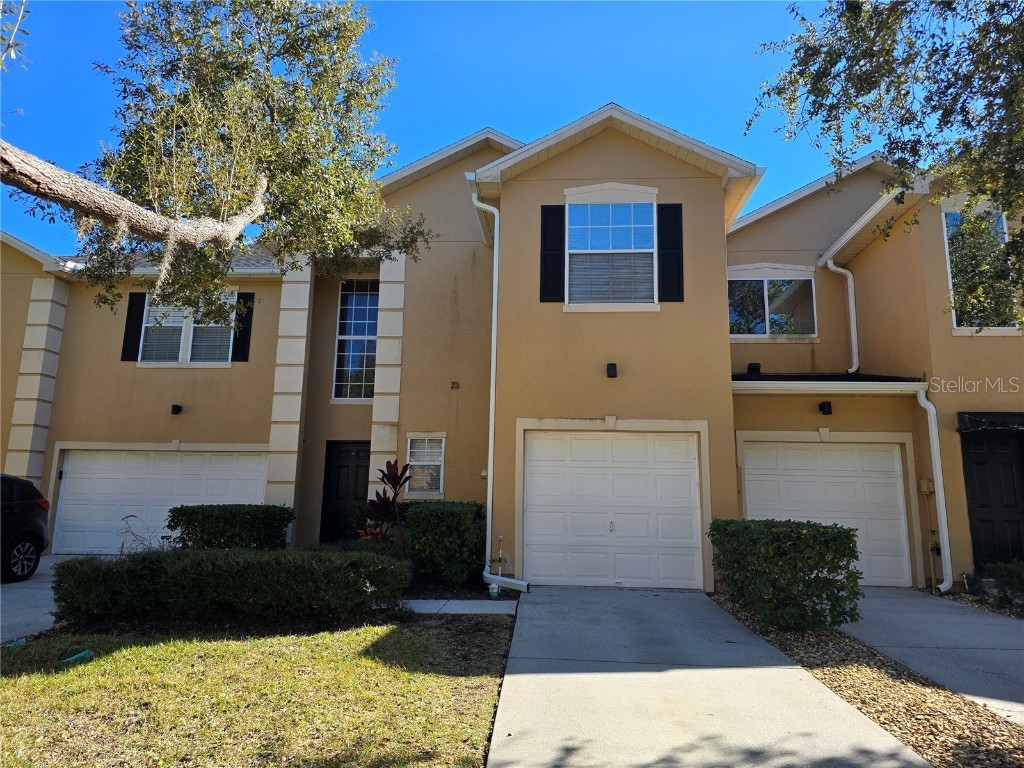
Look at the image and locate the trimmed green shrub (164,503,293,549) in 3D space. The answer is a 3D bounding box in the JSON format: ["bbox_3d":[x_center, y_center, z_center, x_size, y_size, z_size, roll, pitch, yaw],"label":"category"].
[{"bbox_3d":[-4.058,2.271,9.826,1.550,1.030,0.850,0,-10,4],"label":"trimmed green shrub"}]

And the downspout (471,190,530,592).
[{"bbox_3d":[-0.161,-0.078,9.613,0.880,5.720,0.550,0,-10,4],"label":"downspout"}]

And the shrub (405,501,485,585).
[{"bbox_3d":[-0.930,2.313,10.064,1.080,1.120,1.000,0,-10,3],"label":"shrub"}]

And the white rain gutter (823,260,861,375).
[{"bbox_3d":[6.083,-1.234,12.522,0.440,2.130,0.130,0,-10,3],"label":"white rain gutter"}]

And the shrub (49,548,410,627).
[{"bbox_3d":[-2.996,2.246,7.646,3.600,0.700,0.850,2,-10,-4],"label":"shrub"}]

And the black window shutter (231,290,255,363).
[{"bbox_3d":[-5.745,-1.226,14.550,0.370,1.525,0.045,0,-10,4],"label":"black window shutter"}]

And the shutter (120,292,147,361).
[{"bbox_3d":[-8.009,-1.206,14.396,0.385,1.500,0.050,0,-10,3],"label":"shutter"}]

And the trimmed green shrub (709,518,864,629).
[{"bbox_3d":[3.129,2.166,7.984,1.150,1.100,1.700,0,-10,4],"label":"trimmed green shrub"}]

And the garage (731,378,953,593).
[{"bbox_3d":[4.743,1.447,9.954,3.000,3.020,0.300,0,-10,4],"label":"garage"}]

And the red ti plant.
[{"bbox_3d":[-1.917,1.971,10.431,0.600,1.550,0.580,0,-10,3],"label":"red ti plant"}]

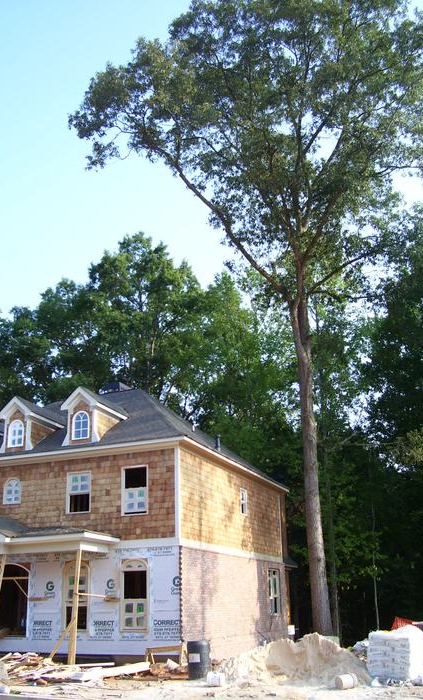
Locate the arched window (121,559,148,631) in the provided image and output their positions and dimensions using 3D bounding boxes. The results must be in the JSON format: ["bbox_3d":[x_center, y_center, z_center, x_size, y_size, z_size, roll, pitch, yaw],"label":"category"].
[{"bbox_3d":[-2.338,7.528,21.069,0.900,2.086,0.130,-9,-22,20],"label":"arched window"}]

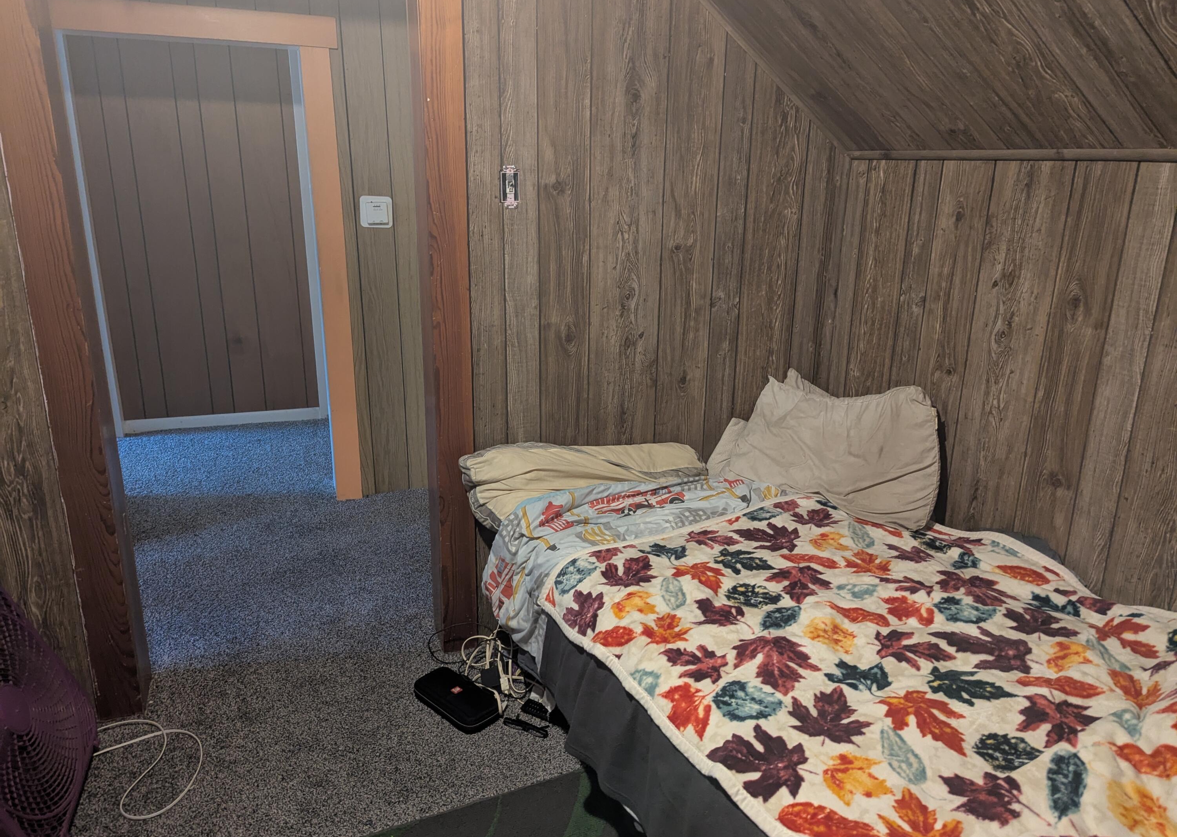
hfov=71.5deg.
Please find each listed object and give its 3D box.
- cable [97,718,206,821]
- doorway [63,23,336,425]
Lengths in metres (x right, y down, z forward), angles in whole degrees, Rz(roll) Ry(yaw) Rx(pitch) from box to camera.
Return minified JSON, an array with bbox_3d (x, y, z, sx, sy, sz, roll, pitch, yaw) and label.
[{"bbox_3d":[-1.058,0.819,1.971,0.220,0.015,0.410,-14,22,-41],"label":"cable"},{"bbox_3d":[-1.452,-0.489,3.179,0.800,1.840,0.120,-6,18,-22],"label":"doorway"}]

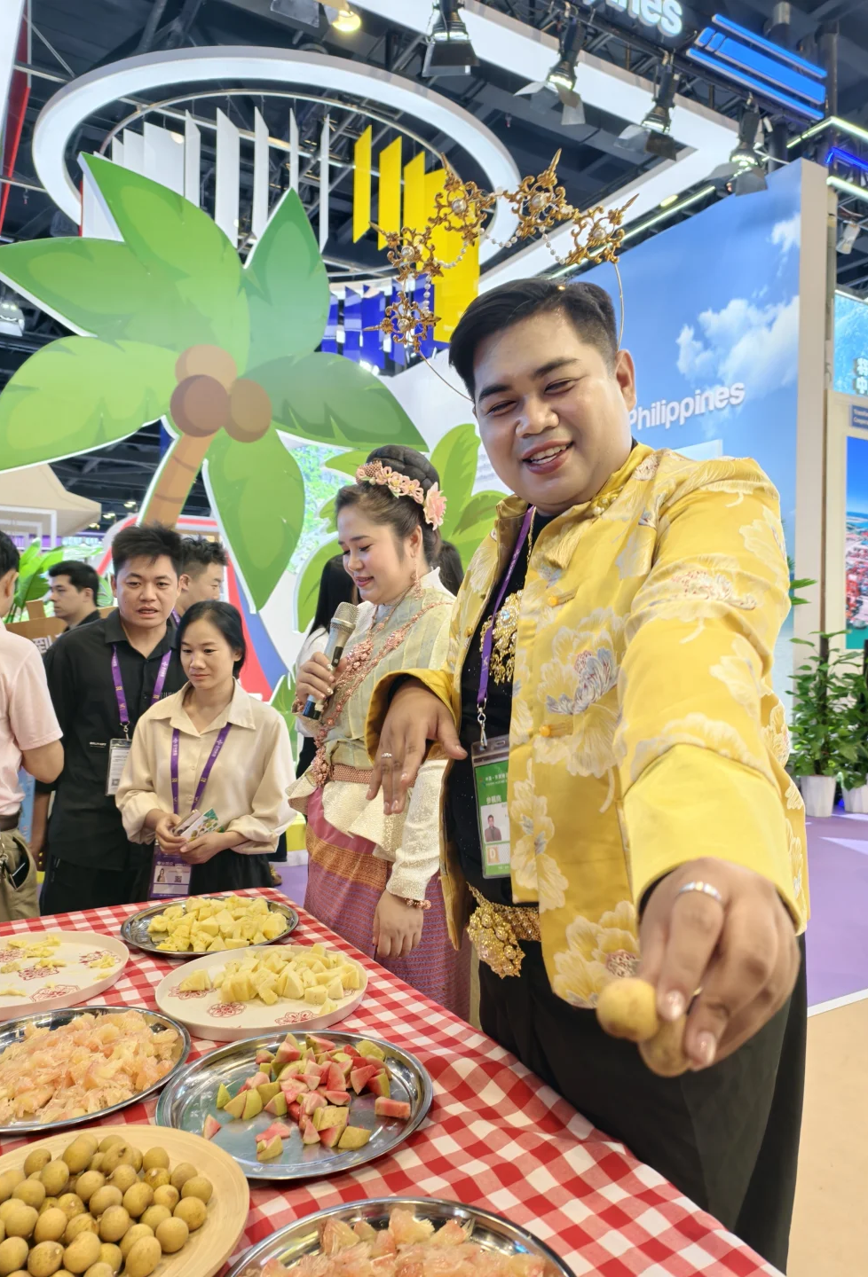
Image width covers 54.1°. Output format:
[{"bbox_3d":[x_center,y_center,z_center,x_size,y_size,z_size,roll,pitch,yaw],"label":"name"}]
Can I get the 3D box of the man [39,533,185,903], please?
[{"bbox_3d":[-0.791,0.532,2.260,0.550,1.690,0.340,1,1,-20],"label":"man"}]

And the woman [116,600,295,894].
[{"bbox_3d":[-0.572,0.631,2.120,0.470,1.500,0.360,1,1,-7],"label":"woman"}]

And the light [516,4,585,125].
[{"bbox_3d":[0.787,-3.844,5.700,0.380,0.720,0.420,0,1,-37],"label":"light"}]

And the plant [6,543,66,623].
[{"bbox_3d":[-2.000,0.390,4.300,0.750,1.700,0.750,1,1,-18],"label":"plant"}]

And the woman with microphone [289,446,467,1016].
[{"bbox_3d":[-0.085,0.528,1.630,0.410,1.730,0.490,0,1,-30],"label":"woman with microphone"}]

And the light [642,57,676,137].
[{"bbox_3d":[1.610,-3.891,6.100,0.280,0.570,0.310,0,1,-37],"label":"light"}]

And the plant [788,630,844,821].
[{"bbox_3d":[2.969,0.670,6.550,0.410,1.360,0.410,0,1,-30],"label":"plant"}]

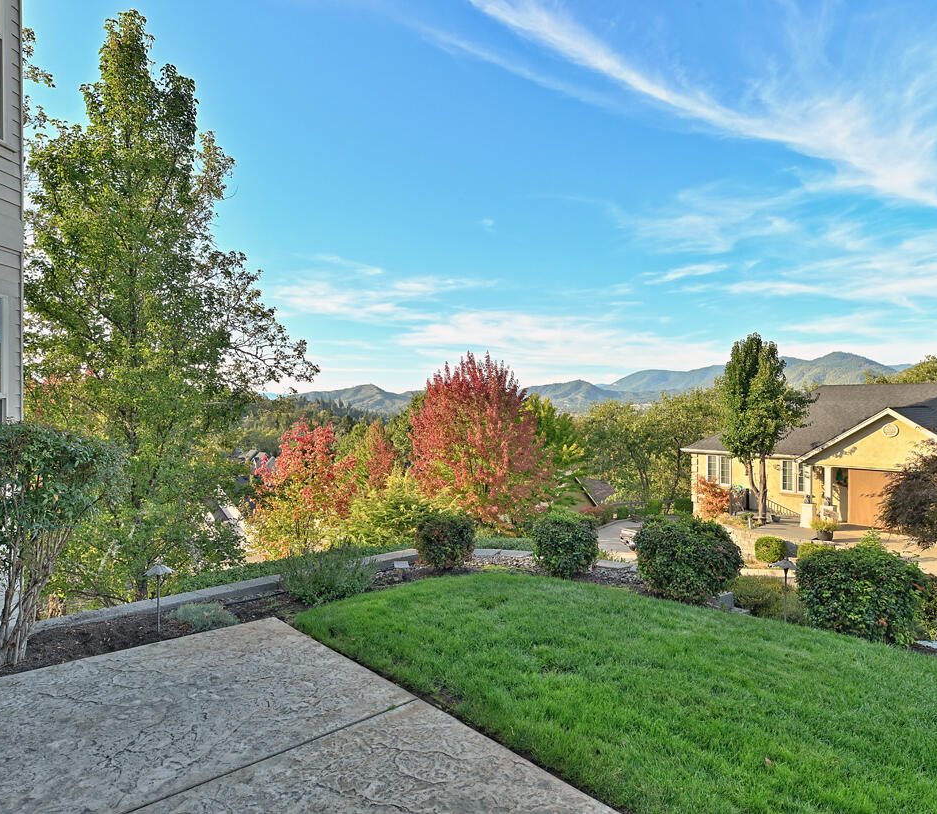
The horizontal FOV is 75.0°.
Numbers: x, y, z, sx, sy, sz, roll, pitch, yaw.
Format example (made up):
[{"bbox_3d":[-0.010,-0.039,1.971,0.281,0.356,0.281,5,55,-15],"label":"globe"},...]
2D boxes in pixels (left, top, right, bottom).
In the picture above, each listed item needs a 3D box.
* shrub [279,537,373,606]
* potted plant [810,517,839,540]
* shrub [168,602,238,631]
[{"bbox_3d":[-1.244,1.400,5.350,0.820,0.480,0.720,0,0,-13],"label":"shrub"},{"bbox_3d":[13.120,4.478,22.500,1.000,0.850,1.000,0,0,0],"label":"potted plant"},{"bbox_3d":[-1.932,1.520,4.450,0.490,0.170,0.420,0,0,0],"label":"shrub"}]

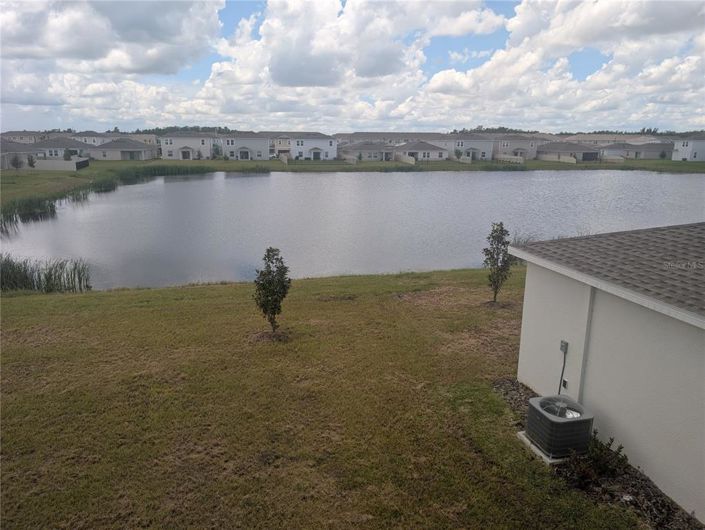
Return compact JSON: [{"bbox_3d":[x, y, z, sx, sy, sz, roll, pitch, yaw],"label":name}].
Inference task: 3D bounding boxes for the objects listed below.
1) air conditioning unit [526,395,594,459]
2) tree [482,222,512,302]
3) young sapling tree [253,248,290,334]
[{"bbox_3d":[3.433,2.667,8.143,0.695,0.649,0.727,-3,15,-13],"label":"air conditioning unit"},{"bbox_3d":[4.679,-0.062,15.818,0.925,2.648,0.925,0,14,0],"label":"tree"},{"bbox_3d":[-2.171,0.691,13.157,1.004,2.375,1.004,0,14,0],"label":"young sapling tree"}]

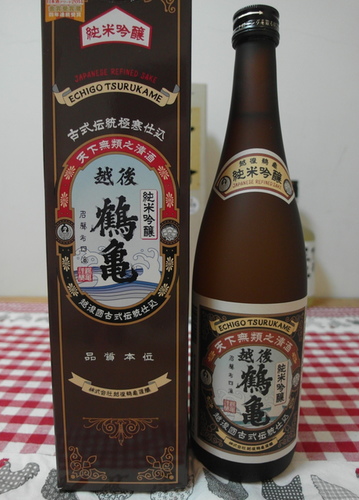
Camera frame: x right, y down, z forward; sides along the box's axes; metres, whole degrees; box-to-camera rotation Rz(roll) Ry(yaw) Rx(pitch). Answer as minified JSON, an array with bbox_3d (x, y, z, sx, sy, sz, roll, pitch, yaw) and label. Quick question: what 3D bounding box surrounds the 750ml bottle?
[{"bbox_3d":[0.048,-0.003,0.242,0.078,0.298,0.078,1,6,3],"label":"750ml bottle"}]

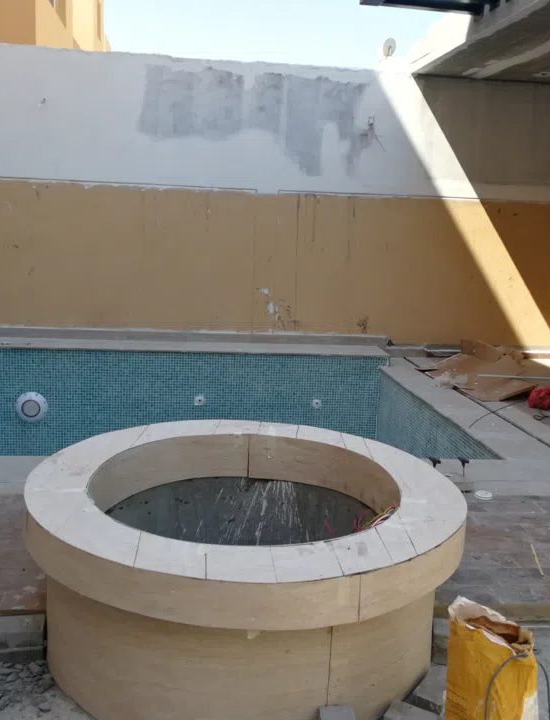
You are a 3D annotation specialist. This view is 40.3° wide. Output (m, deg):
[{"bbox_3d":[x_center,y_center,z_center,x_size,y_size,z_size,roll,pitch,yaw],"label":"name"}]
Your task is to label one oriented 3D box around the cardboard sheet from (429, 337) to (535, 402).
[{"bbox_3d":[1.935,0.074,6.939,0.850,0.190,1.750,6,11,15],"label":"cardboard sheet"}]

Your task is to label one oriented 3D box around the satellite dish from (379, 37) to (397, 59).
[{"bbox_3d":[4.111,-11.268,27.000,0.300,0.660,0.620,11,14,36],"label":"satellite dish"}]

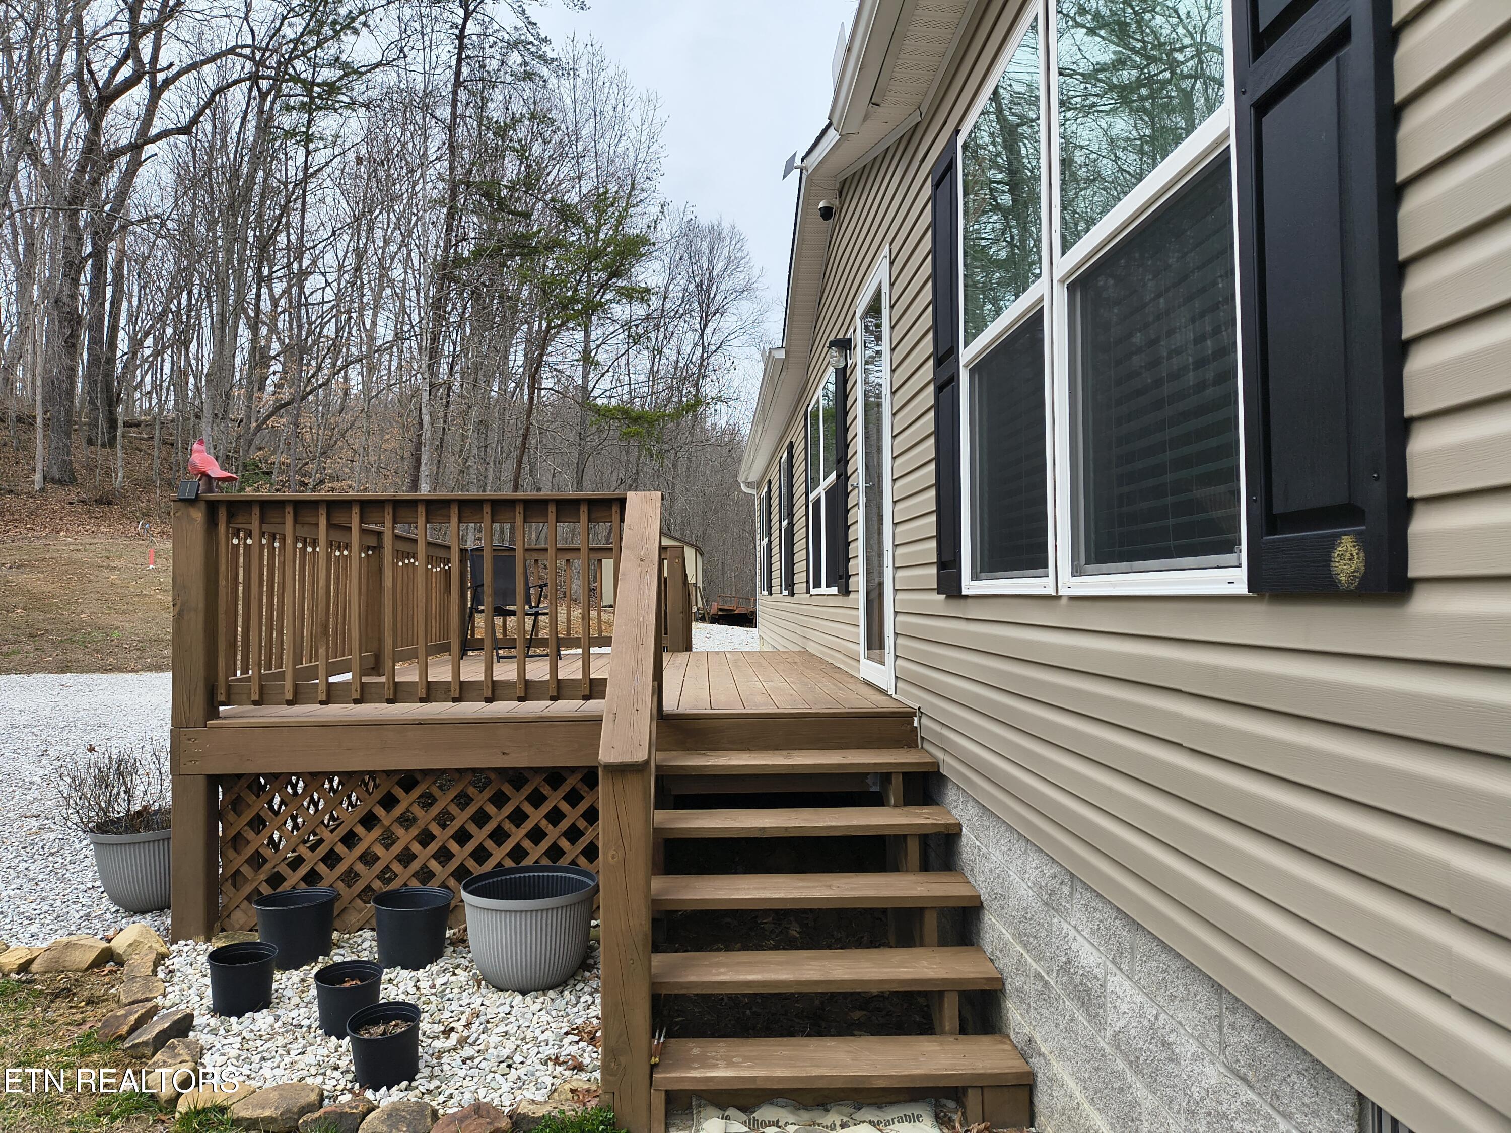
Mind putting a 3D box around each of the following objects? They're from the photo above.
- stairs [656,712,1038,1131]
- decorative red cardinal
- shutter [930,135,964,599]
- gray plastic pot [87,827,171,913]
[{"bbox_3d":[0.220,1.169,3.945,1.155,1.143,1.310,0,-1,-3],"label":"stairs"},{"bbox_3d":[-2.249,-0.418,4.520,0.230,0.225,0.120,-1,-2,23],"label":"decorative red cardinal"},{"bbox_3d":[0.704,-0.703,3.960,0.030,1.610,0.363,0,-1,-3],"label":"shutter"},{"bbox_3d":[-2.828,1.396,5.100,0.520,0.385,0.520,0,-1,-3],"label":"gray plastic pot"}]

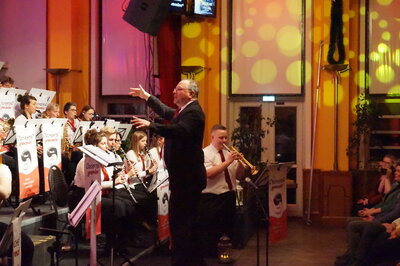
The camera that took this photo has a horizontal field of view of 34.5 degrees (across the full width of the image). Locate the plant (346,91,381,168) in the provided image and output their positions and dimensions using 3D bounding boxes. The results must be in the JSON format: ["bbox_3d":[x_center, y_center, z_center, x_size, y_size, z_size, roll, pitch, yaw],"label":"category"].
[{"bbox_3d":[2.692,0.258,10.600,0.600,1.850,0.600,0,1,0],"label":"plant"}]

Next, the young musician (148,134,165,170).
[{"bbox_3d":[-0.497,0.661,8.100,0.800,1.280,0.480,1,1,38],"label":"young musician"}]

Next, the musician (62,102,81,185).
[{"bbox_3d":[-1.531,0.267,8.250,0.800,1.320,0.520,1,1,38],"label":"musician"}]

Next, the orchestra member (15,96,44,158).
[{"bbox_3d":[-1.820,0.236,7.300,0.800,1.330,0.500,1,1,24],"label":"orchestra member"}]

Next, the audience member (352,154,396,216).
[{"bbox_3d":[2.411,0.932,8.600,0.850,1.290,0.520,0,1,-3],"label":"audience member"}]

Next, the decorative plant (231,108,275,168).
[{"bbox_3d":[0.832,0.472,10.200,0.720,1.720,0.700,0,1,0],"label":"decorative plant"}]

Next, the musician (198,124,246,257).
[{"bbox_3d":[0.236,0.771,6.750,0.470,1.720,0.550,1,1,44],"label":"musician"}]

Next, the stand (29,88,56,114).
[{"bbox_3d":[-2.142,0.012,8.700,0.450,1.200,0.500,1,1,45],"label":"stand"}]

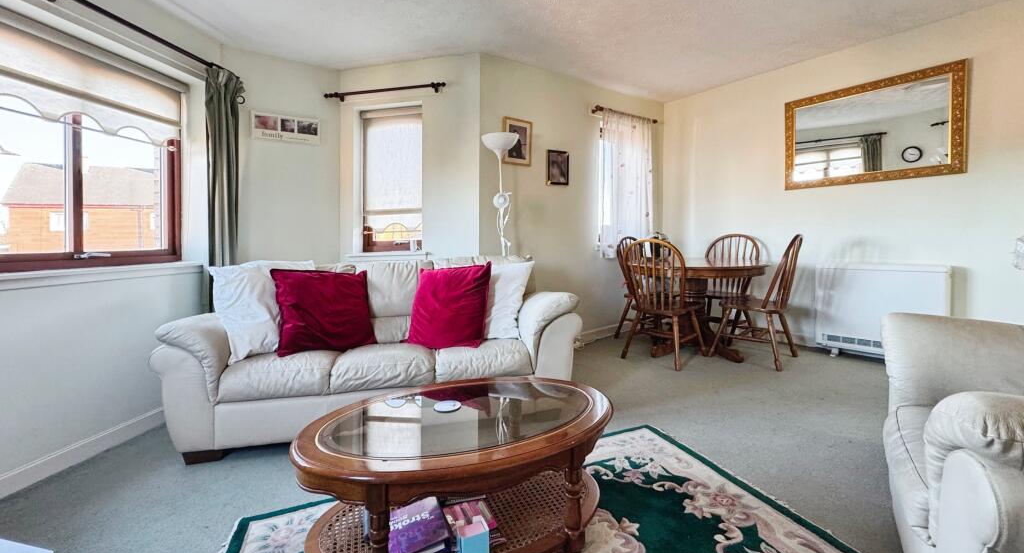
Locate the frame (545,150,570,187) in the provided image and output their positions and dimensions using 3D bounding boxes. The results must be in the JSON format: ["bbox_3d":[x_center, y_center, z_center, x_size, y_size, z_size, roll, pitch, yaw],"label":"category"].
[{"bbox_3d":[0.392,-0.924,3.549,0.257,0.293,0.025,-3,4,-37],"label":"frame"}]

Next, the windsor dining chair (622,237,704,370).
[{"bbox_3d":[1.215,0.172,3.320,0.550,0.960,0.490,-4,4,-42],"label":"windsor dining chair"}]

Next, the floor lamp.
[{"bbox_3d":[-0.078,-0.141,3.020,0.280,1.750,0.280,-1,3,0],"label":"floor lamp"}]

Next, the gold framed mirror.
[{"bbox_3d":[2.714,-1.097,3.182,0.035,0.761,1.069,-3,4,-38],"label":"gold framed mirror"}]

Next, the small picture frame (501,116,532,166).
[{"bbox_3d":[0.048,-1.061,3.288,0.304,0.358,0.025,-3,4,-37],"label":"small picture frame"}]

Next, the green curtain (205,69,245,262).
[{"bbox_3d":[-1.885,-0.308,2.740,0.140,2.080,0.270,0,3,16],"label":"green curtain"}]

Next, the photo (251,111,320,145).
[{"bbox_3d":[-1.673,-1.099,3.082,0.459,0.205,0.022,-3,4,-38],"label":"photo"}]

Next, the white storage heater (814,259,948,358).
[{"bbox_3d":[2.713,0.263,3.070,0.180,0.700,0.730,-3,4,-38],"label":"white storage heater"}]

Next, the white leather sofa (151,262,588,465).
[{"bbox_3d":[-0.736,0.362,2.532,2.080,0.880,0.870,-2,3,-10],"label":"white leather sofa"}]

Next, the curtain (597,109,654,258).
[{"bbox_3d":[1.095,-0.873,4.013,0.800,1.330,0.100,-3,4,-37],"label":"curtain"}]

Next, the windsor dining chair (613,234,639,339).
[{"bbox_3d":[1.310,0.105,3.950,0.490,0.960,0.550,-4,4,-41],"label":"windsor dining chair"}]

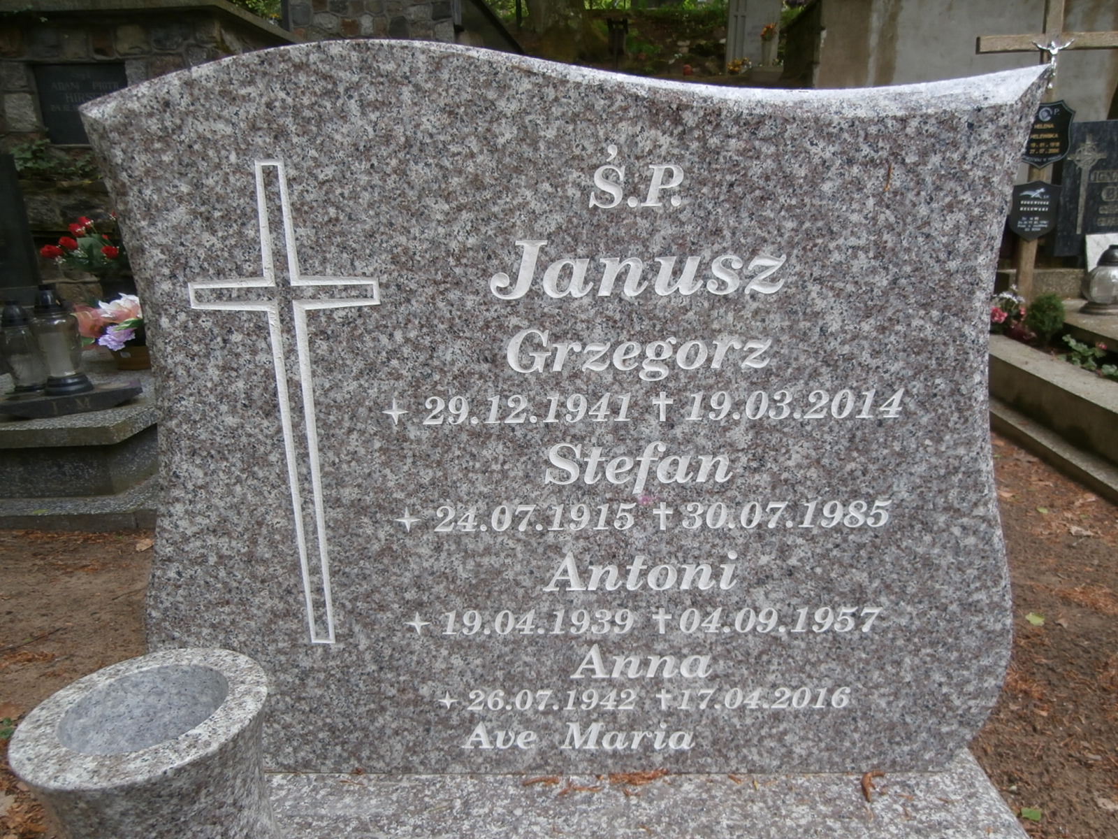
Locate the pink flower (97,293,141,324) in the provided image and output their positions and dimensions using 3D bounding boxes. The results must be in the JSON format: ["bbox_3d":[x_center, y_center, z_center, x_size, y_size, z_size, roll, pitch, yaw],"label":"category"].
[{"bbox_3d":[-1.385,-0.352,2.480,0.140,0.100,0.125,-10,20,-28],"label":"pink flower"}]

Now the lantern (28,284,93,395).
[{"bbox_3d":[-1.387,-0.223,2.150,0.120,0.293,0.120,0,18,0],"label":"lantern"}]

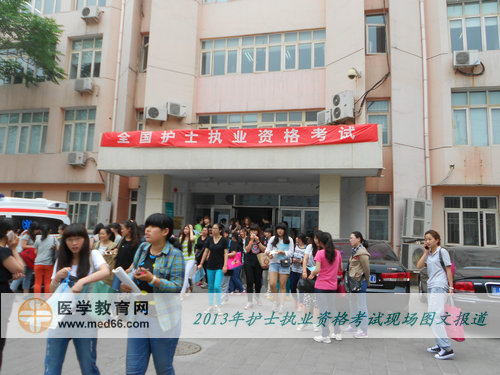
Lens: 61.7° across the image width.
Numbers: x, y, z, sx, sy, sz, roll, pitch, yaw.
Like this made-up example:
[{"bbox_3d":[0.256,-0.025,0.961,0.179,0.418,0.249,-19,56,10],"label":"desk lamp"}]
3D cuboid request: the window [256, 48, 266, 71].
[{"bbox_3d":[0.484,-5.538,18.152,0.429,1.045,0.063,0,-8,14],"label":"window"}]

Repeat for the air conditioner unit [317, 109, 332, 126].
[{"bbox_3d":[2.948,-2.633,15.978,0.290,0.550,0.770,8,-10,-36],"label":"air conditioner unit"}]

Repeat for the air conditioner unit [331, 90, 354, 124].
[{"bbox_3d":[3.450,-2.990,15.544,0.340,1.000,0.840,7,-9,-31],"label":"air conditioner unit"}]

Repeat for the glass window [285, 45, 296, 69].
[{"bbox_3d":[1.645,-5.280,16.998,0.513,1.079,0.100,0,-8,15],"label":"glass window"}]

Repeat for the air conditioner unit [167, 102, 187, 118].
[{"bbox_3d":[-3.110,-3.299,17.863,0.790,0.530,0.280,6,-9,-25],"label":"air conditioner unit"}]

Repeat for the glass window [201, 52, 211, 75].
[{"bbox_3d":[-1.973,-5.548,18.777,0.475,1.076,0.063,0,-8,14],"label":"glass window"}]

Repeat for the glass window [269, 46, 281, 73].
[{"bbox_3d":[1.004,-5.254,17.160,0.519,1.130,0.100,0,-8,15],"label":"glass window"}]

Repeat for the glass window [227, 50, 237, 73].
[{"bbox_3d":[-0.776,-5.423,18.066,0.450,1.030,0.080,0,-8,13],"label":"glass window"}]

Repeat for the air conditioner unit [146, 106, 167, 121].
[{"bbox_3d":[-3.864,-3.027,17.364,0.820,0.530,0.300,6,-9,-24],"label":"air conditioner unit"}]

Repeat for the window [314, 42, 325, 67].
[{"bbox_3d":[2.757,-5.278,16.710,0.470,1.092,0.100,0,-8,15],"label":"window"}]

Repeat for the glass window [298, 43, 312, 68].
[{"bbox_3d":[2.305,-5.416,17.342,0.570,1.080,0.080,0,-8,13],"label":"glass window"}]

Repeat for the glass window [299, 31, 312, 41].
[{"bbox_3d":[2.235,-6.126,16.970,0.558,0.466,0.100,0,-8,15],"label":"glass window"}]

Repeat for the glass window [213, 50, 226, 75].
[{"bbox_3d":[-1.319,-5.413,18.193,0.570,1.100,0.080,0,-8,13],"label":"glass window"}]

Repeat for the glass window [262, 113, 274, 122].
[{"bbox_3d":[0.780,-2.947,17.685,0.508,0.415,0.063,0,-8,14],"label":"glass window"}]

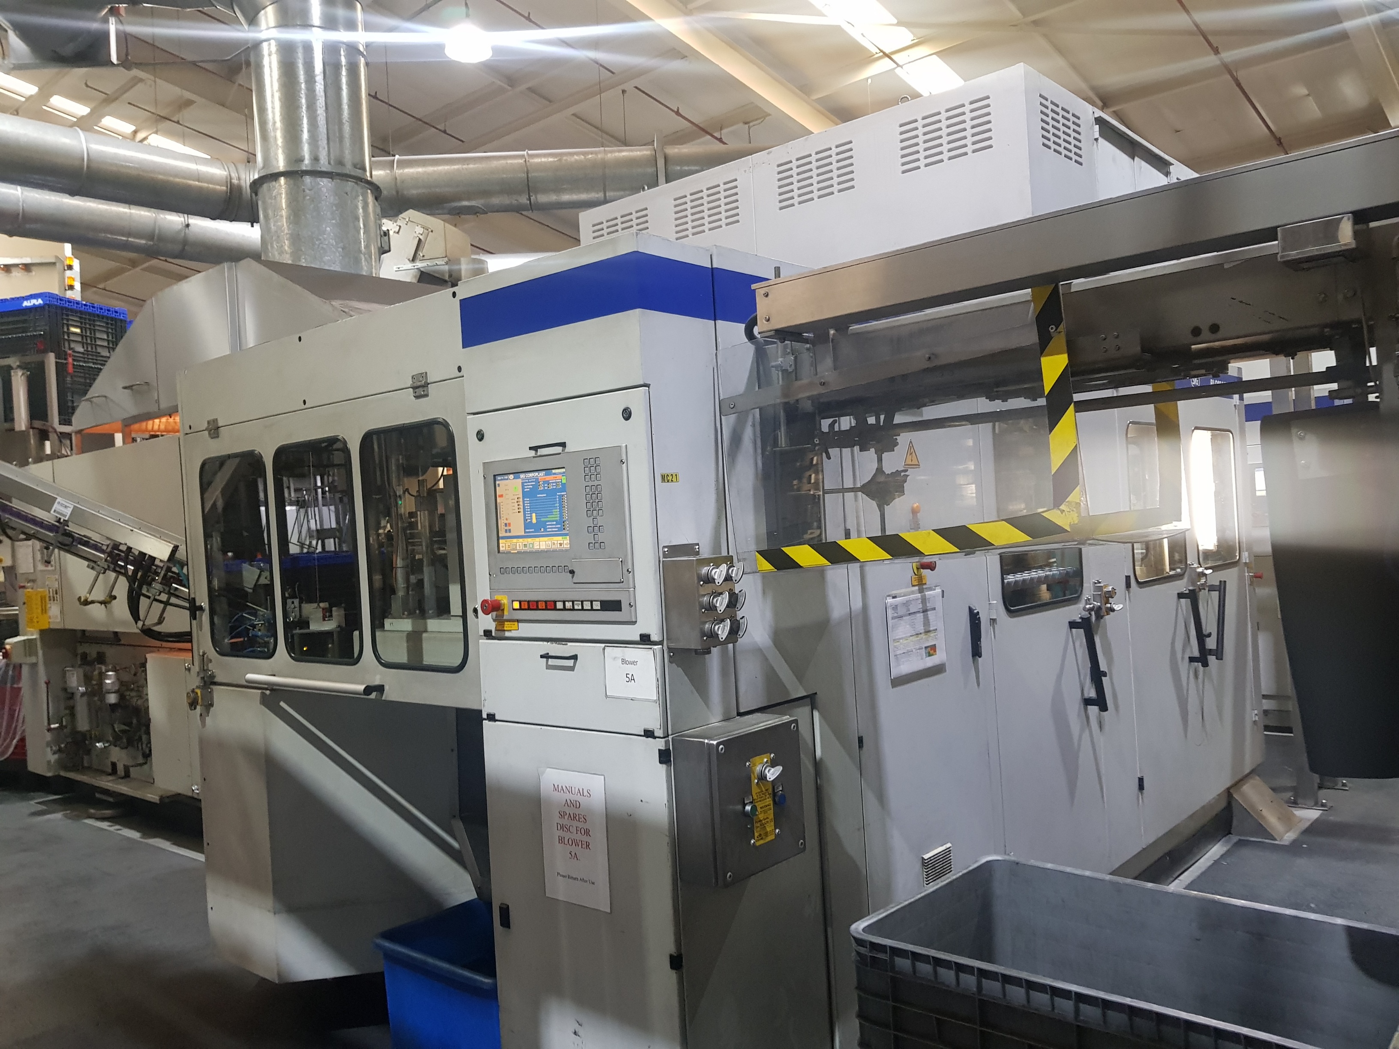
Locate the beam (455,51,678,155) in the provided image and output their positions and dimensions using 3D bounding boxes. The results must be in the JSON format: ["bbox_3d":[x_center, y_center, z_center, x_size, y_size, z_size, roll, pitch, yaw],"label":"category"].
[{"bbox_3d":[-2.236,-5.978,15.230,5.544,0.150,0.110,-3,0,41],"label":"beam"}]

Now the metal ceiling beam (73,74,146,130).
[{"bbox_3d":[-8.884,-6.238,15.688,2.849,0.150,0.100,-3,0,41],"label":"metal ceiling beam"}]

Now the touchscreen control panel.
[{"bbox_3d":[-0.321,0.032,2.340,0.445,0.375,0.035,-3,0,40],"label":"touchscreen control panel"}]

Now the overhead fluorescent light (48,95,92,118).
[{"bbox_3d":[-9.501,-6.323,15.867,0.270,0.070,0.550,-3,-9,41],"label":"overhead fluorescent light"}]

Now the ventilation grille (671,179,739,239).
[{"bbox_3d":[0.029,-1.376,4.595,0.358,0.189,0.020,-3,0,40],"label":"ventilation grille"}]

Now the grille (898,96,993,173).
[{"bbox_3d":[0.903,-1.429,3.866,0.365,0.188,0.020,-3,0,40],"label":"grille"}]

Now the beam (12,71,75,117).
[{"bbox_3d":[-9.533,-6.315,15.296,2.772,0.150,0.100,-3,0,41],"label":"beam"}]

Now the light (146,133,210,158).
[{"bbox_3d":[-8.474,-6.133,17.066,0.270,0.070,0.950,-3,-9,41],"label":"light"}]

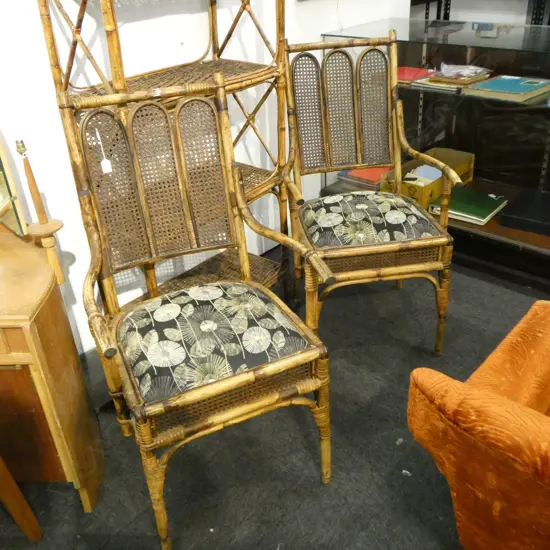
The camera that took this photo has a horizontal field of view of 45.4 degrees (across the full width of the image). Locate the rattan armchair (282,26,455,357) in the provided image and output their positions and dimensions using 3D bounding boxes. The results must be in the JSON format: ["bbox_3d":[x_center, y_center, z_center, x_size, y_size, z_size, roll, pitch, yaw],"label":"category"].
[{"bbox_3d":[0.305,-0.281,2.370,0.572,1.050,0.570,-7,28,-7],"label":"rattan armchair"}]

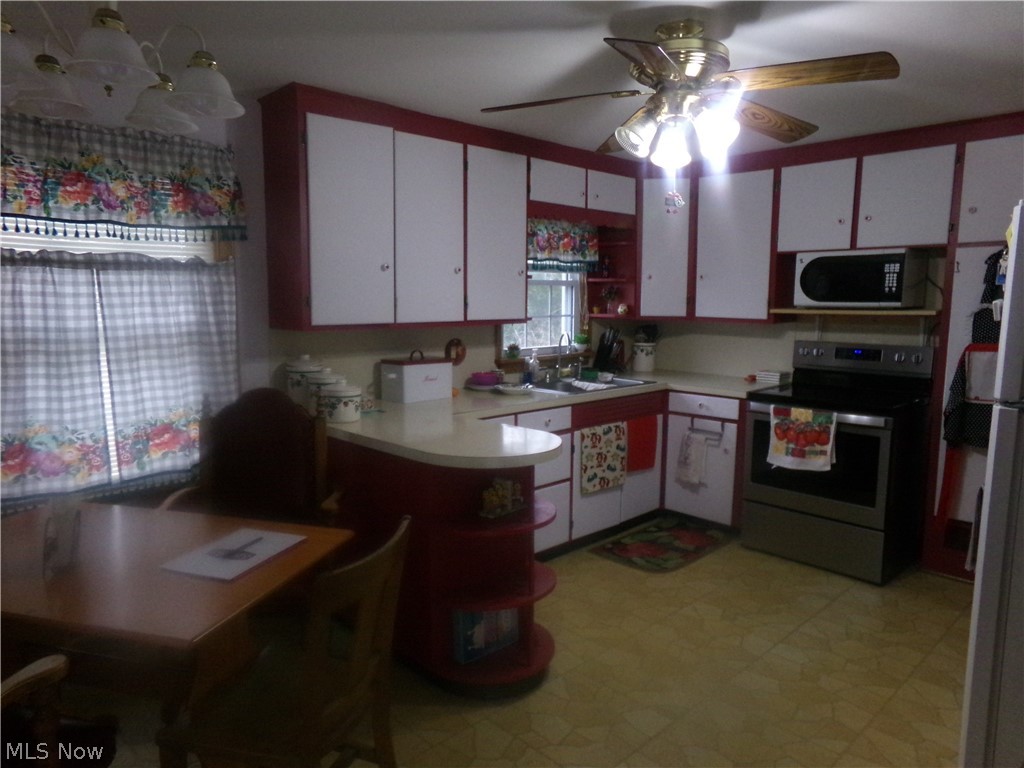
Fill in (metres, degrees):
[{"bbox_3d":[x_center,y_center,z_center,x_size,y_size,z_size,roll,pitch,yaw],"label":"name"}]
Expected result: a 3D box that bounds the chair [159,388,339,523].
[{"bbox_3d":[-0.978,0.590,2.646,0.600,1.080,0.600,0,7,-6],"label":"chair"}]

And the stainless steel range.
[{"bbox_3d":[1.838,0.378,4.033,0.680,1.180,0.762,-7,10,-44],"label":"stainless steel range"}]

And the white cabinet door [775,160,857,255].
[{"bbox_3d":[1.740,-1.009,4.057,0.020,0.486,0.418,-7,10,-44],"label":"white cabinet door"}]

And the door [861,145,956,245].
[{"bbox_3d":[2.066,-0.970,3.730,0.020,0.490,0.441,-7,10,-44],"label":"door"}]

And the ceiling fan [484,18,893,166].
[{"bbox_3d":[0.549,-0.915,2.259,1.275,0.478,1.224,-6,10,-44],"label":"ceiling fan"}]

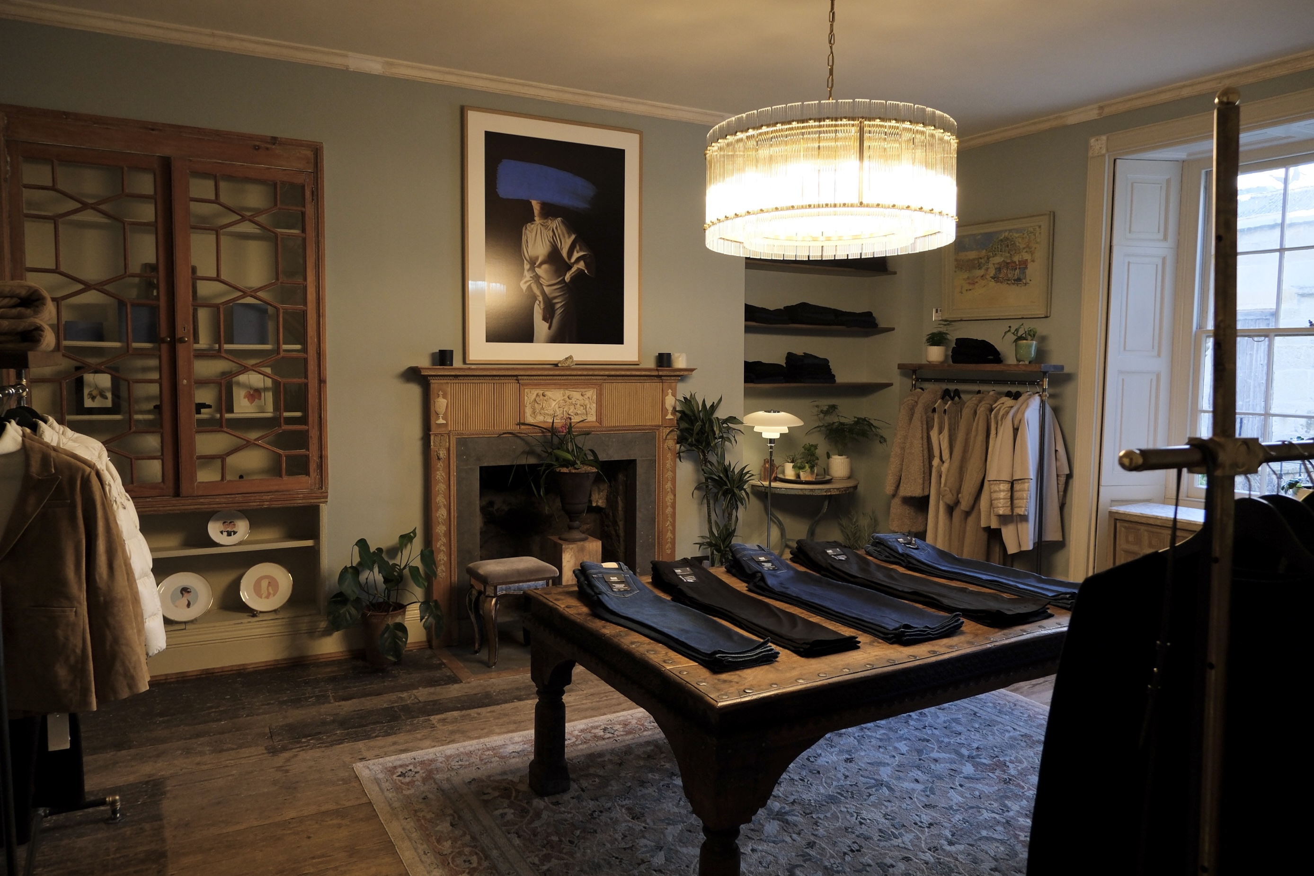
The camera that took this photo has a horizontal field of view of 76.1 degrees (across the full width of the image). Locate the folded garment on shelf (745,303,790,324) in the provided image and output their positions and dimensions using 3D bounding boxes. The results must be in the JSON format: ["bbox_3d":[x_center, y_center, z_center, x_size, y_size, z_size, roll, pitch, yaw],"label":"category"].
[{"bbox_3d":[0.674,-0.837,5.671,0.375,0.133,0.276,-2,5,-25],"label":"folded garment on shelf"}]

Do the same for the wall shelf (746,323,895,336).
[{"bbox_3d":[1.046,-0.752,5.746,1.270,0.025,0.270,-2,5,-26],"label":"wall shelf"}]

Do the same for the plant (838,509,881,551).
[{"bbox_3d":[1.430,0.777,6.049,0.296,0.592,0.286,-2,5,-25],"label":"plant"}]

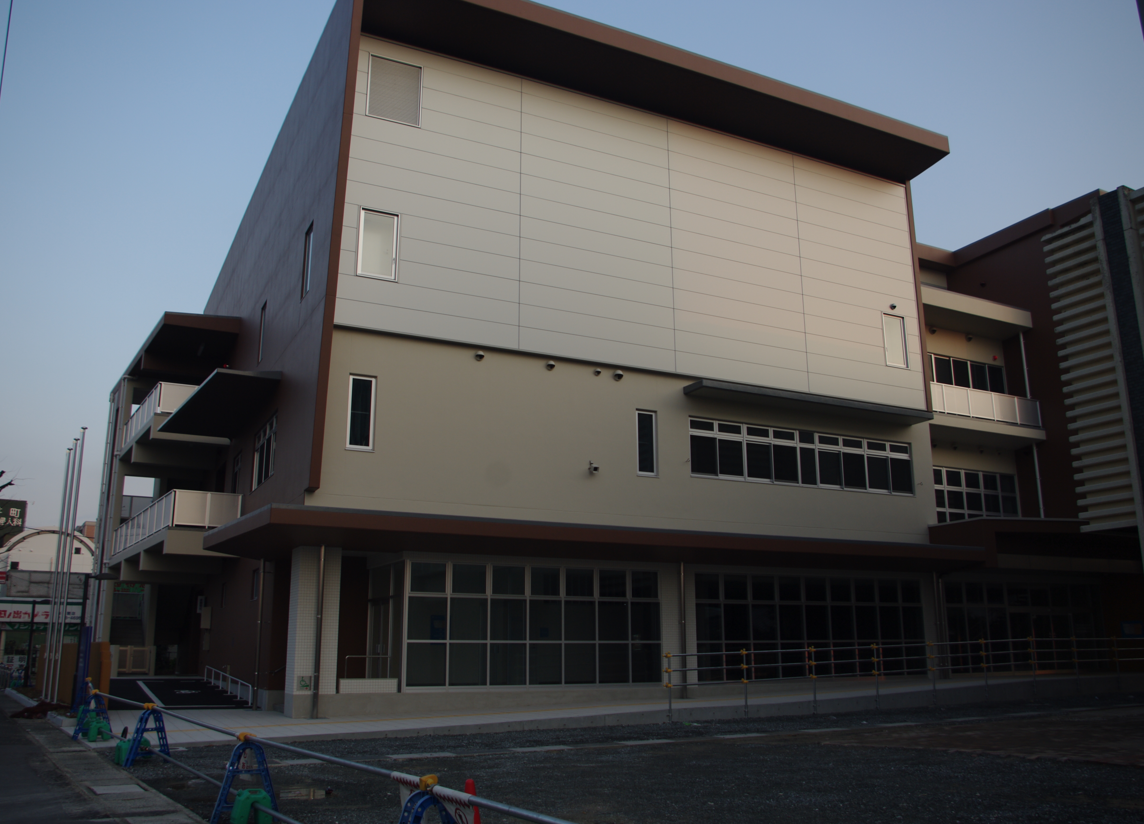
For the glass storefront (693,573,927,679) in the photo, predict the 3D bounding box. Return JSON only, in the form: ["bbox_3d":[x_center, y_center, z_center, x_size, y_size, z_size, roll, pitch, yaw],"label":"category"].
[{"bbox_3d":[6.748,5.857,25.397,7.950,2.680,0.150,7,-15,-26],"label":"glass storefront"}]

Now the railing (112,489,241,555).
[{"bbox_3d":[-14.762,4.337,33.913,2.100,1.120,14.400,8,-16,-31],"label":"railing"}]

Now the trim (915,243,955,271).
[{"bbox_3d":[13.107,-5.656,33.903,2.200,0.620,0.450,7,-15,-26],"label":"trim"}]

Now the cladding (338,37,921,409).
[{"bbox_3d":[2.905,-4.710,25.885,18.300,7.600,0.250,7,-15,-26],"label":"cladding"}]

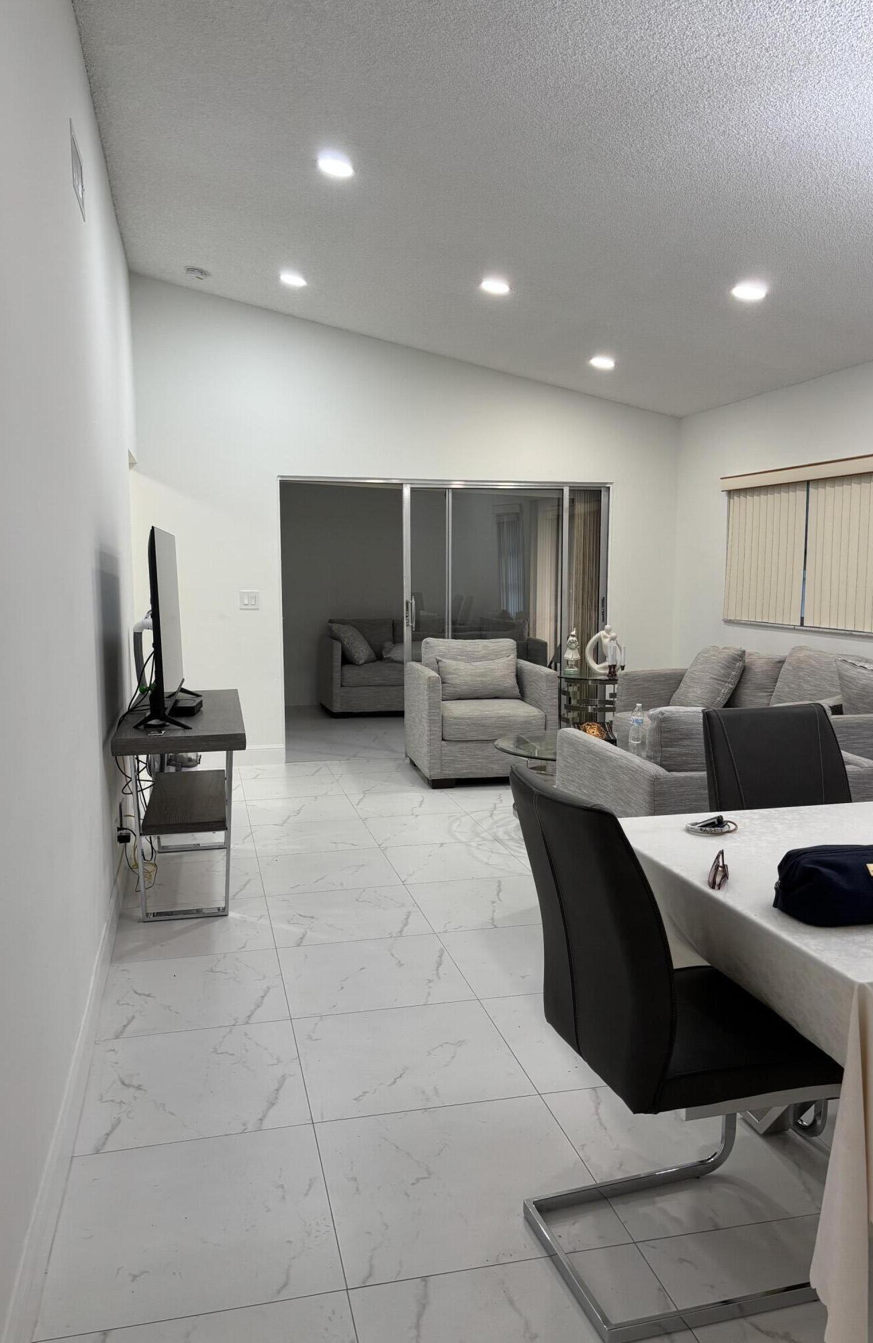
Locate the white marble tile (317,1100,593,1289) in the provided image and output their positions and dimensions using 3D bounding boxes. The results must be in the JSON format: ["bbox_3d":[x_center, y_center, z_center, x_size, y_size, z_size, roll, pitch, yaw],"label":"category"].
[{"bbox_3d":[0.050,1.180,2.344,0.606,0.010,0.604,-2,6,-13],"label":"white marble tile"}]

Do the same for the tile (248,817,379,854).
[{"bbox_3d":[-0.640,0.865,5.266,0.606,0.010,0.604,-2,6,-13],"label":"tile"}]

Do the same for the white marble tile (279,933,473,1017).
[{"bbox_3d":[-0.226,1.054,3.513,0.606,0.010,0.604,-2,6,-13],"label":"white marble tile"}]

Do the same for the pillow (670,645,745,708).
[{"bbox_3d":[1.733,0.060,6.422,0.170,0.450,0.440,23,-4,-24],"label":"pillow"}]

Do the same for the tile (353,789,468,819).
[{"bbox_3d":[-0.186,0.788,5.974,0.605,0.012,0.605,-2,6,-13],"label":"tile"}]

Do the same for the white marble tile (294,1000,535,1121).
[{"bbox_3d":[-0.087,1.108,2.907,0.605,0.012,0.605,-2,6,-13],"label":"white marble tile"}]

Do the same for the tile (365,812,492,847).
[{"bbox_3d":[-0.049,0.849,5.388,0.605,0.012,0.605,-2,6,-13],"label":"tile"}]

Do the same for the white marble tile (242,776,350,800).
[{"bbox_3d":[-0.917,0.739,6.435,0.606,0.010,0.604,-2,6,-13],"label":"white marble tile"}]

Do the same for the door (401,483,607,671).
[{"bbox_3d":[0.528,-0.392,7.558,1.609,2.000,0.100,-2,6,-13],"label":"door"}]

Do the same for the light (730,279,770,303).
[{"bbox_3d":[1.490,-1.804,4.804,0.172,0.020,0.172,10,4,-14],"label":"light"}]

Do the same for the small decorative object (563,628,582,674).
[{"bbox_3d":[0.949,-0.143,7.033,0.118,0.318,0.105,0,6,-2],"label":"small decorative object"}]

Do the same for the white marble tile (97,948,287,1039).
[{"bbox_3d":[-0.804,1.071,3.378,0.581,0.010,0.604,-2,6,-13],"label":"white marble tile"}]

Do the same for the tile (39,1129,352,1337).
[{"bbox_3d":[-0.528,1.197,2.209,0.581,0.010,0.604,-2,6,-13],"label":"tile"}]

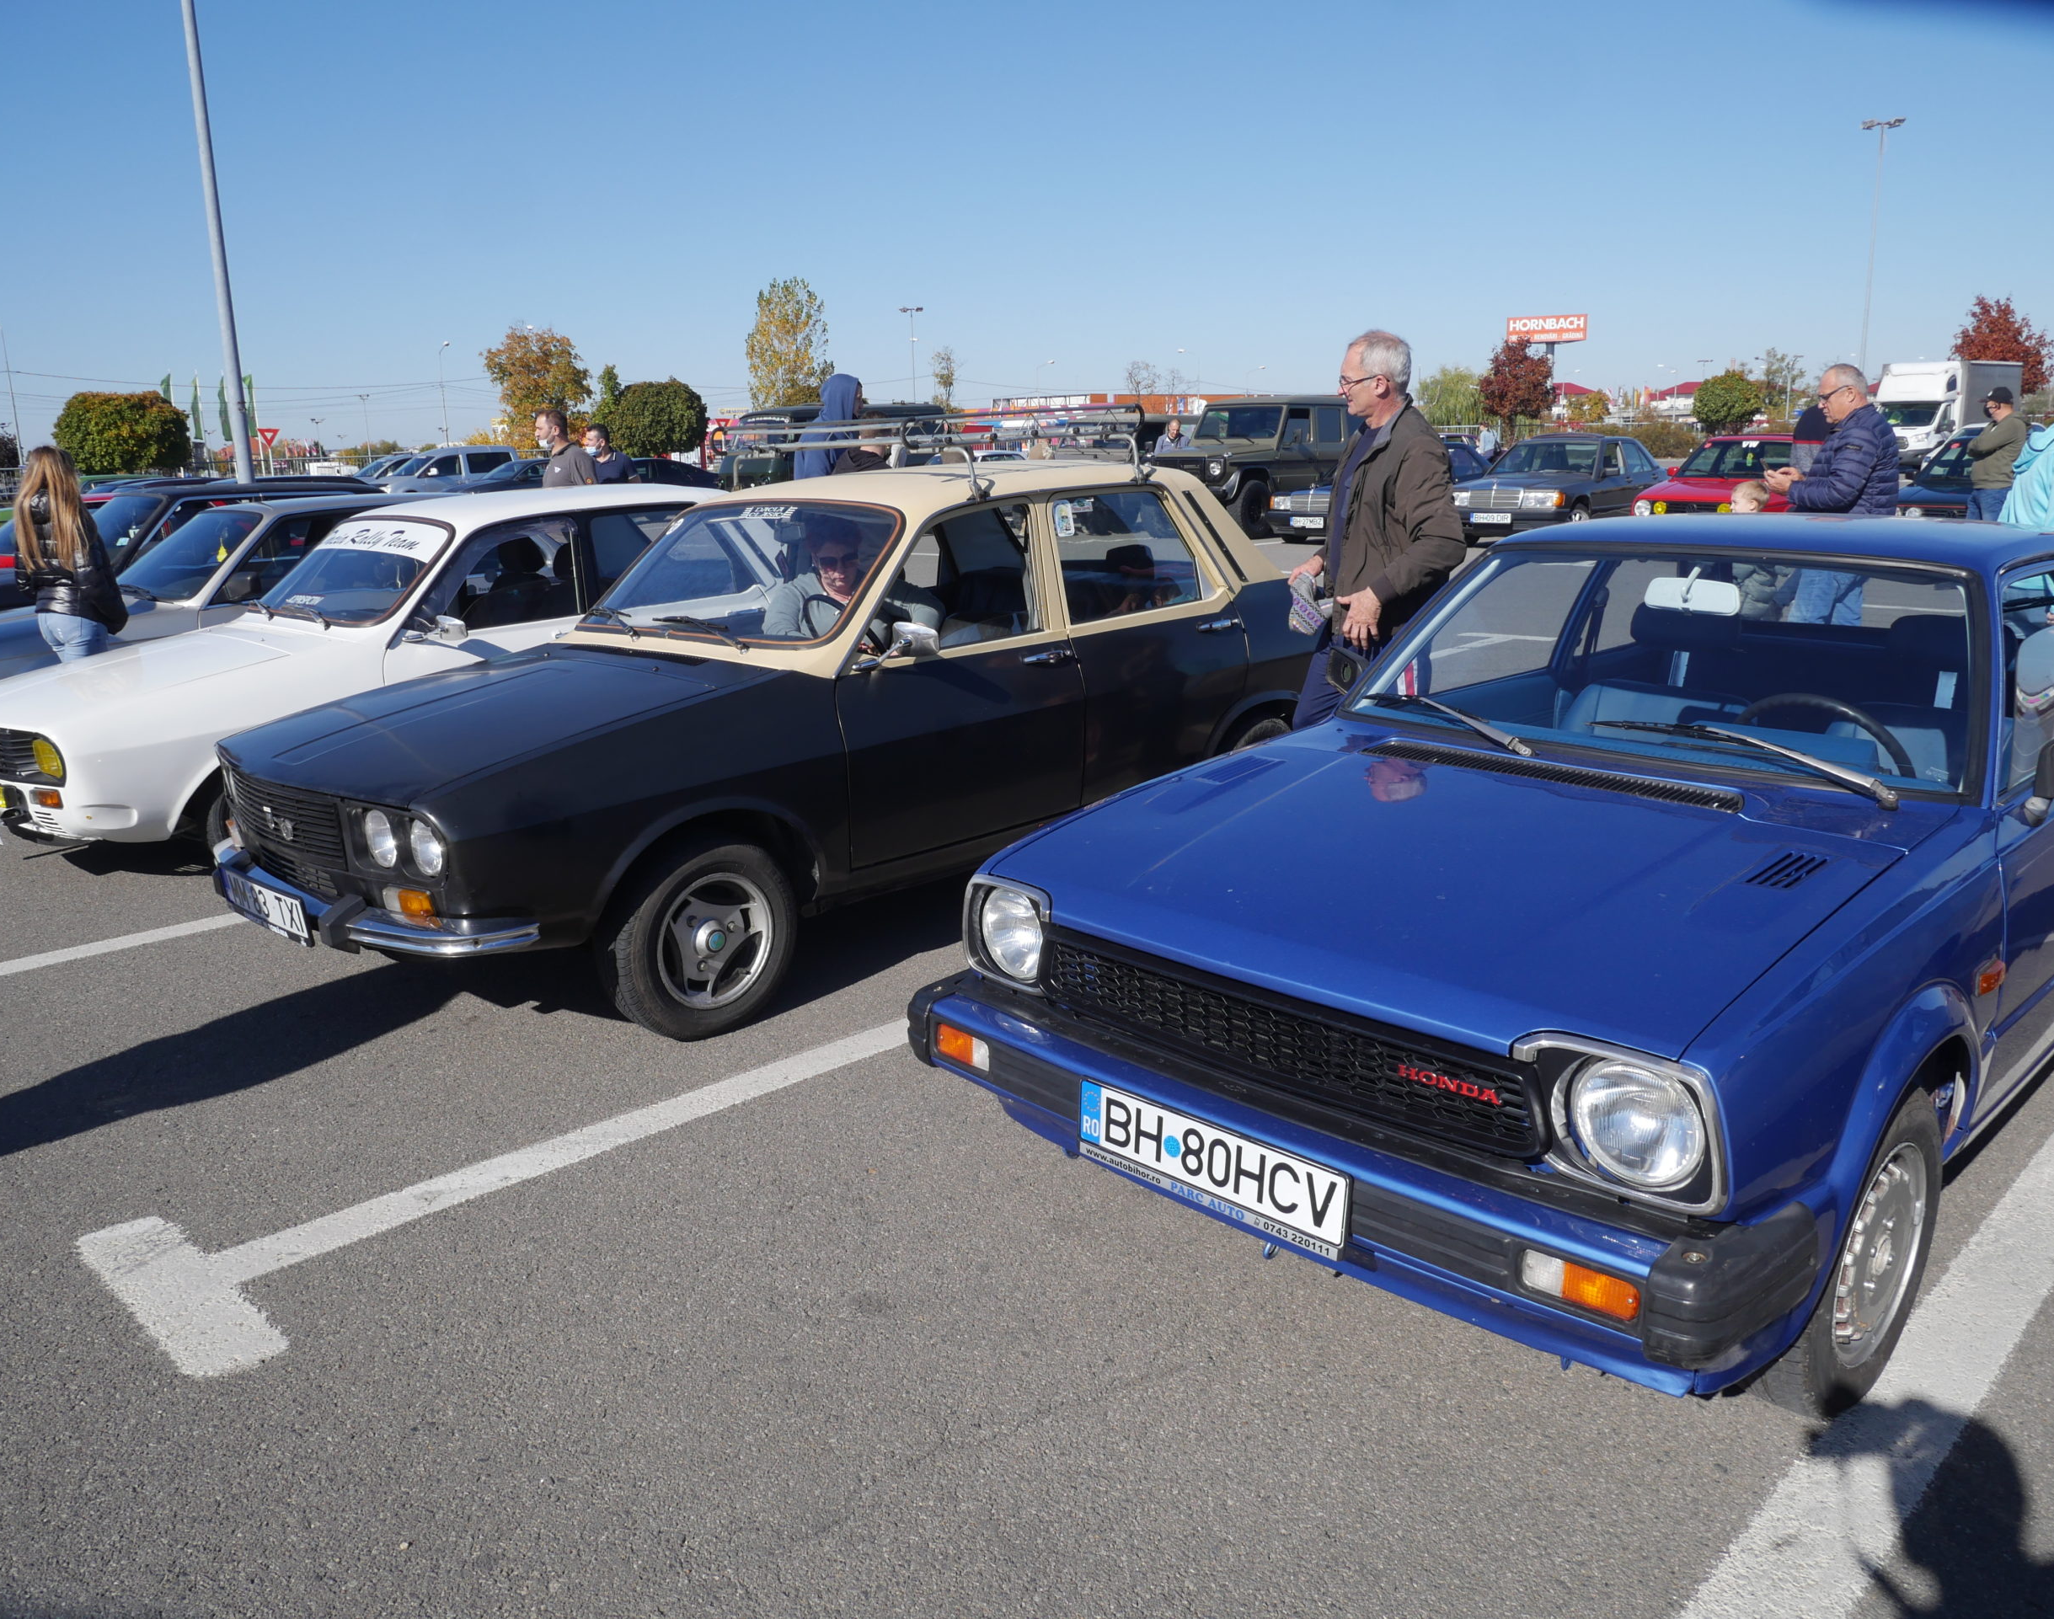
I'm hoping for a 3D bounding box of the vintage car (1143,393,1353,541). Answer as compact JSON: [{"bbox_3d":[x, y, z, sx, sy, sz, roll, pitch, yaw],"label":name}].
[{"bbox_3d":[3.698,-5.298,23.210,1.720,2.000,4.500,10,18,41],"label":"vintage car"}]

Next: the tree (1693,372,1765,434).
[{"bbox_3d":[34.420,-19.417,73.649,3.186,3.977,3.186,5,15,24],"label":"tree"}]

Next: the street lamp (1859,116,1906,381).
[{"bbox_3d":[26.364,-15.629,47.245,1.450,11.500,0.500,11,17,43],"label":"street lamp"}]

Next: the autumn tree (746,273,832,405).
[{"bbox_3d":[-11.843,-21.324,76.190,4.400,11.000,4.400,-1,12,0],"label":"autumn tree"}]

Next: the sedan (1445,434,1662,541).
[{"bbox_3d":[7.309,-4.289,20.215,1.690,1.390,4.430,11,18,42],"label":"sedan"}]

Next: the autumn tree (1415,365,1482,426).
[{"bbox_3d":[23.861,-22.554,85.655,5.500,5.595,5.500,-1,14,0],"label":"autumn tree"}]

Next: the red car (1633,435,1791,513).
[{"bbox_3d":[8.920,-3.838,18.263,1.680,1.410,4.000,12,19,43],"label":"red car"}]

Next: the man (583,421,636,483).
[{"bbox_3d":[-3.018,-1.931,10.989,0.360,1.750,0.520,-11,16,-37],"label":"man"}]

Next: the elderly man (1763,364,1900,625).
[{"bbox_3d":[3.646,-1.106,6.852,0.530,1.770,0.520,5,15,22],"label":"elderly man"}]

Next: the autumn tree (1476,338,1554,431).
[{"bbox_3d":[22.649,-18.907,69.599,3.309,5.371,3.309,3,15,17],"label":"autumn tree"}]

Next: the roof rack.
[{"bbox_3d":[-0.317,-1.191,5.005,1.080,0.270,1.120,-14,19,-42],"label":"roof rack"}]

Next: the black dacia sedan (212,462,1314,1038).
[{"bbox_3d":[-0.399,-0.434,5.135,1.640,1.440,4.340,12,19,43],"label":"black dacia sedan"}]

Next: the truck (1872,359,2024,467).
[{"bbox_3d":[25.825,-11.040,42.562,6.100,3.200,2.150,-11,16,-39],"label":"truck"}]

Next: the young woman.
[{"bbox_3d":[-4.232,-0.810,6.776,0.520,1.630,0.420,-2,13,-6],"label":"young woman"}]

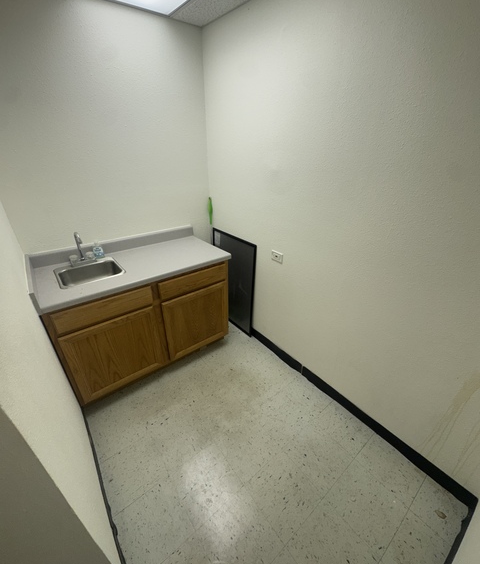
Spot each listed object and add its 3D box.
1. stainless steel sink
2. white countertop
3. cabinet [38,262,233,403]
[{"bbox_3d":[-1.036,-0.008,1.819,0.387,0.156,0.341,-20,34,-33],"label":"stainless steel sink"},{"bbox_3d":[-0.767,-0.178,1.926,1.276,0.135,0.637,-20,34,-33],"label":"white countertop"},{"bbox_3d":[-0.778,0.263,2.159,1.236,0.862,0.607,-20,34,-33],"label":"cabinet"}]

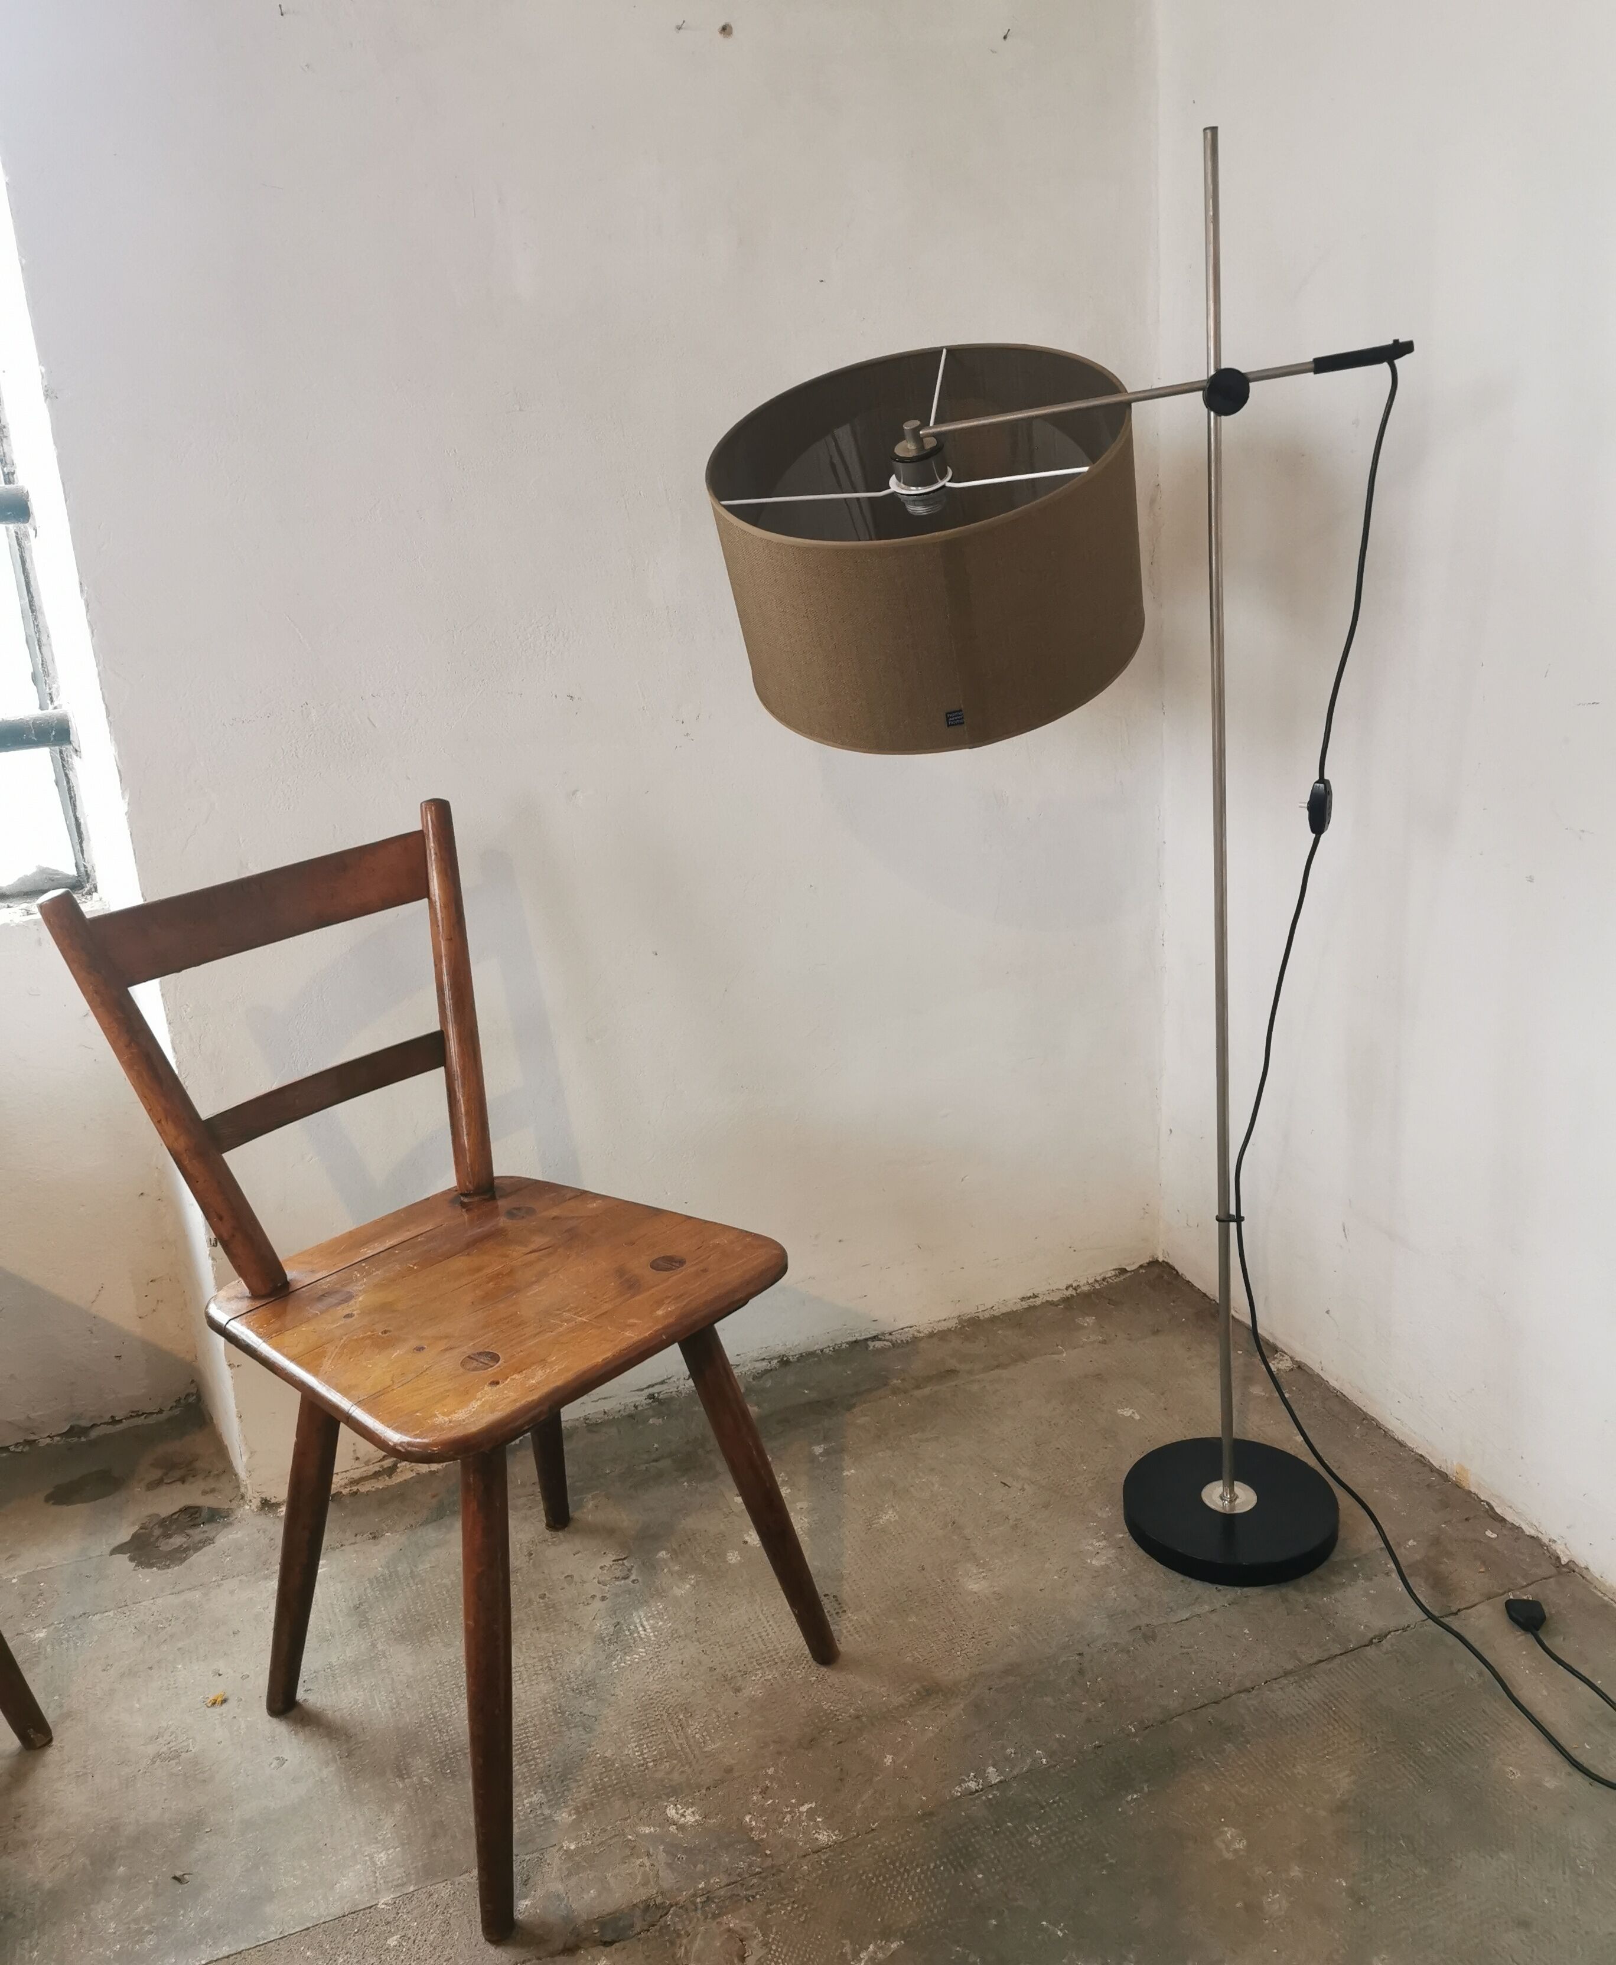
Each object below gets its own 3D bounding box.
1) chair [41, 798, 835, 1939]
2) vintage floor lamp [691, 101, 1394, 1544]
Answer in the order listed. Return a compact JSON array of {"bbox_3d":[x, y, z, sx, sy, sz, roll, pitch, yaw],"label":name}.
[{"bbox_3d":[-0.300,0.298,1.526,0.494,0.837,0.438,11,24,41],"label":"chair"},{"bbox_3d":[0.254,-0.069,1.652,0.611,1.367,0.428,-3,18,7],"label":"vintage floor lamp"}]

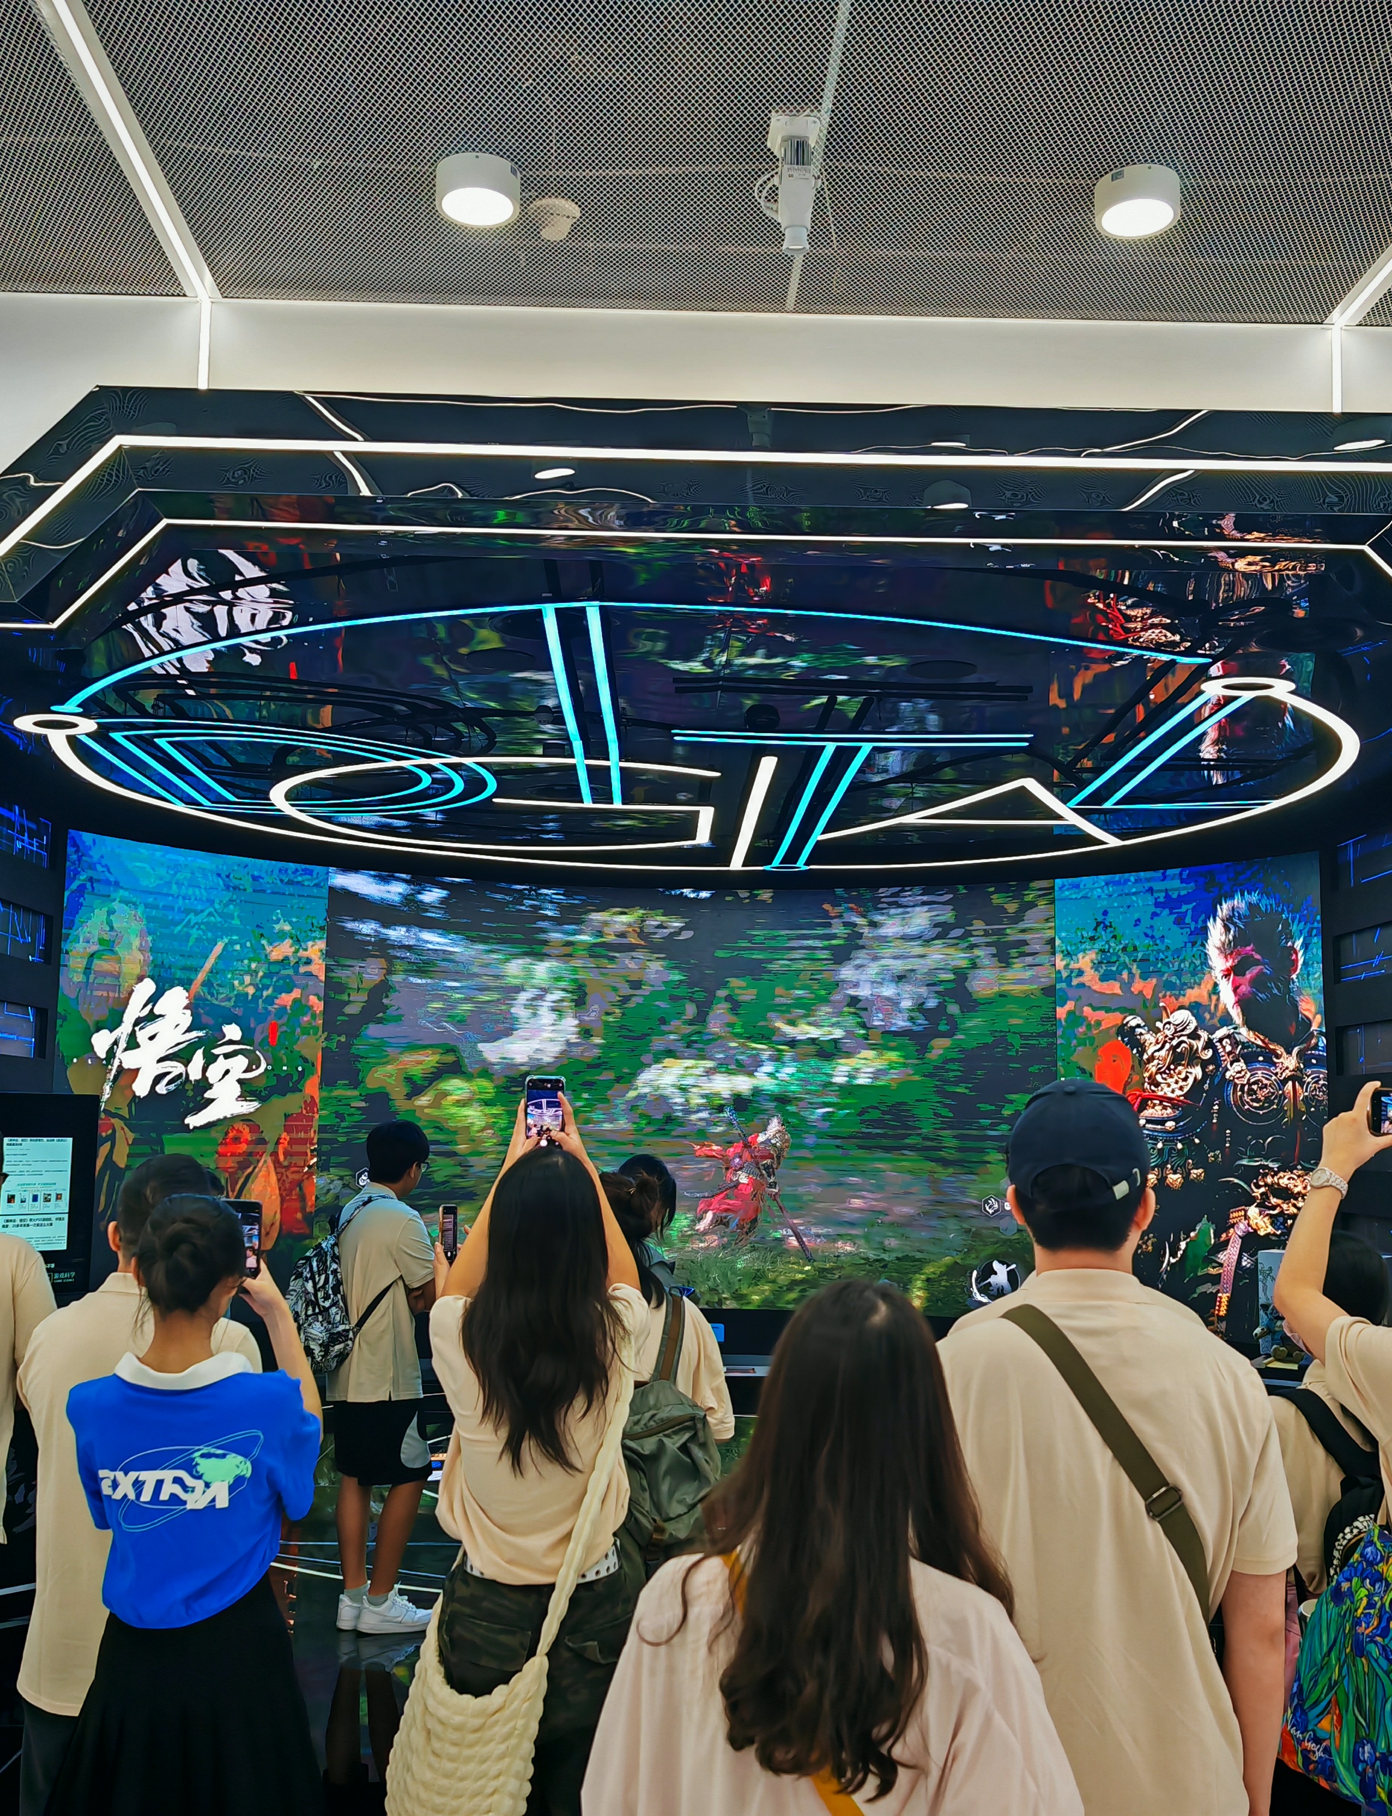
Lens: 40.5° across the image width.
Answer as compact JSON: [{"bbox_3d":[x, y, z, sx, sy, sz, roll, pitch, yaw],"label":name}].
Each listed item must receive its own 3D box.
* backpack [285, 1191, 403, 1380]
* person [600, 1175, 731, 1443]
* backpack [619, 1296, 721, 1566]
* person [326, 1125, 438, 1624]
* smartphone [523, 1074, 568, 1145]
[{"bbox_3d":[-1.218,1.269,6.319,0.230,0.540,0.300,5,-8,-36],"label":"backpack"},{"bbox_3d":[-0.158,1.382,4.175,0.480,1.600,0.360,3,-7,-25],"label":"person"},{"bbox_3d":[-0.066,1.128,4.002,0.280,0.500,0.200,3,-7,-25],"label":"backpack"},{"bbox_3d":[-1.079,1.577,6.416,0.370,1.710,0.460,5,-8,-36],"label":"person"},{"bbox_3d":[-0.277,0.386,3.500,0.074,0.153,0.011,0,10,-2],"label":"smartphone"}]

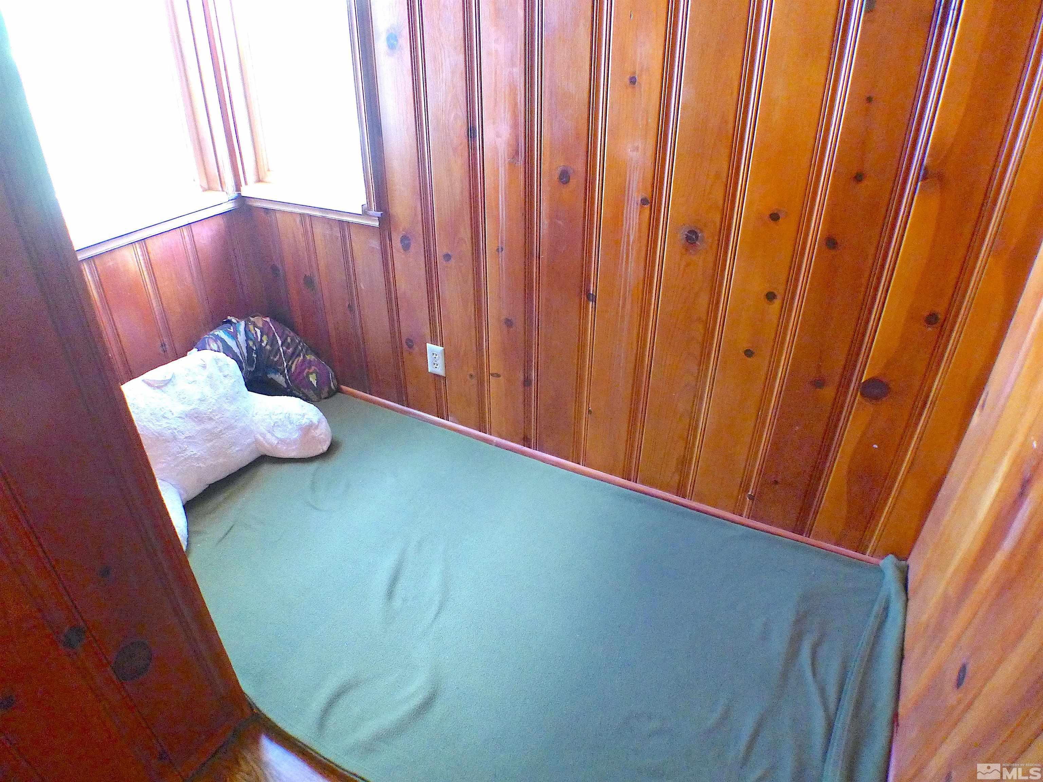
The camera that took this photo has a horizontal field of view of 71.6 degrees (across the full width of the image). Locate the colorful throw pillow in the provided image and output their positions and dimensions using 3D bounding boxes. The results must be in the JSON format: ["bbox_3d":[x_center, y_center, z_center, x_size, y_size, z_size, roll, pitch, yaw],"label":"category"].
[{"bbox_3d":[-0.950,-0.067,2.602,0.480,0.310,0.340,-27,41,-36],"label":"colorful throw pillow"}]

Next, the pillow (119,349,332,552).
[{"bbox_3d":[-0.993,0.140,2.208,0.460,0.370,0.700,19,37,28],"label":"pillow"}]

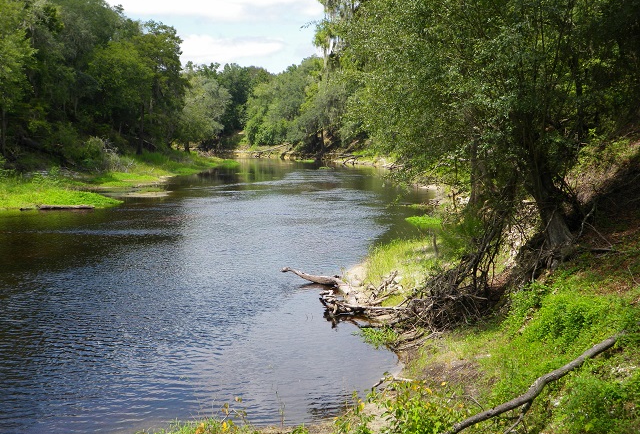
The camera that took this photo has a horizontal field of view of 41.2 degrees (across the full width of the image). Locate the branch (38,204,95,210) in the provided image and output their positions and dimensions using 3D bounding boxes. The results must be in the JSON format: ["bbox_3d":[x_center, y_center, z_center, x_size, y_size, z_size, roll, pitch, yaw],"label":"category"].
[{"bbox_3d":[-15.180,-0.612,51.031,3.136,0.300,0.350,-1,5,-7],"label":"branch"}]

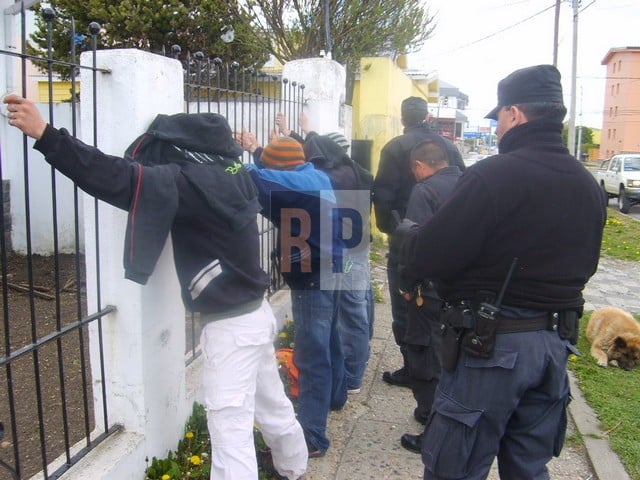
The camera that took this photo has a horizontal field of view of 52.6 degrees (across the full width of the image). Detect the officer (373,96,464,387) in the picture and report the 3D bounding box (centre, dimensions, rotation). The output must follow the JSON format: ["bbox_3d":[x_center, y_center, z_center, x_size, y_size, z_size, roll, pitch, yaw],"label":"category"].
[{"bbox_3d":[0.630,0.025,4.130,0.570,1.820,0.400,0,8,-6],"label":"officer"}]

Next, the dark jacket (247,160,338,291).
[{"bbox_3d":[-0.130,-0.085,3.370,0.480,0.680,0.500,5,9,32],"label":"dark jacket"}]

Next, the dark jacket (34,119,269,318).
[{"bbox_3d":[-0.560,-0.100,2.420,0.520,0.770,0.850,4,9,25],"label":"dark jacket"}]

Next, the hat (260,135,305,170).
[{"bbox_3d":[-0.187,-0.430,3.220,0.210,0.165,0.190,5,9,30],"label":"hat"}]

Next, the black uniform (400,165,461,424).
[{"bbox_3d":[0.635,0.290,3.380,0.380,1.390,0.500,6,10,36],"label":"black uniform"}]

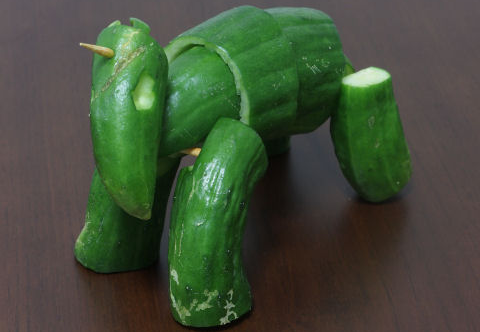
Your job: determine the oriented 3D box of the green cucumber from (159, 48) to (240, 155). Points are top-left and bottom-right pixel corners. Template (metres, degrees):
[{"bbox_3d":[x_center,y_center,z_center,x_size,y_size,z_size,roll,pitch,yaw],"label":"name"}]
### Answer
[{"bbox_3d":[-0.019,-0.025,0.604,0.041,0.041,0.046,20,34,32],"label":"green cucumber"}]

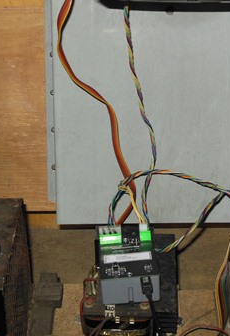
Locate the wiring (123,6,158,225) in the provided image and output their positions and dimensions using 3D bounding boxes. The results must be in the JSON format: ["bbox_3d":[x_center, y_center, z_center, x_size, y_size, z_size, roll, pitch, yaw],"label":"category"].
[{"bbox_3d":[0.030,-0.053,0.660,0.022,0.226,0.026,-6,-5,0],"label":"wiring"}]

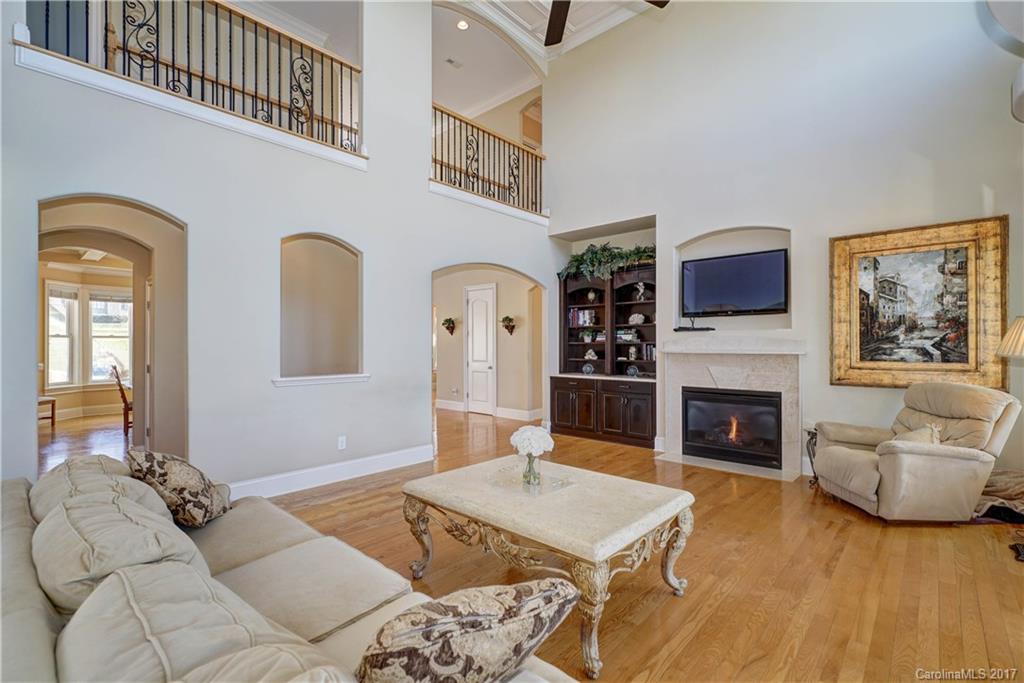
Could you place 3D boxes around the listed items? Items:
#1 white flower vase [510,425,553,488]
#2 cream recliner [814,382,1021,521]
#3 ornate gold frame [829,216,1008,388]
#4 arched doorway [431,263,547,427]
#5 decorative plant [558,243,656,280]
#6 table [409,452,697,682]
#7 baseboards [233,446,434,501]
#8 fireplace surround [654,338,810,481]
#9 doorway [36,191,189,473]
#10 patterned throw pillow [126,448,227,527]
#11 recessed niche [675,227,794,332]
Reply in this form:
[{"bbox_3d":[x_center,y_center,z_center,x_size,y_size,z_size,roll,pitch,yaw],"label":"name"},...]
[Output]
[{"bbox_3d":[0.111,0.647,2.600,0.240,0.346,0.240,0,0,0],"label":"white flower vase"},{"bbox_3d":[3.270,0.870,3.900,1.080,1.010,0.950,0,0,-2],"label":"cream recliner"},{"bbox_3d":[3.602,-0.302,4.115,1.205,1.450,0.070,0,0,43],"label":"ornate gold frame"},{"bbox_3d":[-0.255,0.181,6.171,0.150,2.400,2.155,0,0,43],"label":"arched doorway"},{"bbox_3d":[1.470,-1.160,6.699,1.600,0.490,0.360,0,0,43],"label":"decorative plant"},{"bbox_3d":[0.188,1.102,2.574,1.300,0.545,0.985,0,0,43],"label":"table"},{"bbox_3d":[-1.705,1.288,4.477,0.025,0.185,2.310,0,0,43],"label":"baseboards"},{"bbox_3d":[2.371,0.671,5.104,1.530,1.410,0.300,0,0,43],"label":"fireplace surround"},{"bbox_3d":[-2.876,0.171,3.329,0.150,2.420,0.830,0,0,43],"label":"doorway"},{"bbox_3d":[-1.633,0.686,2.268,0.160,0.450,0.430,-28,24,-7],"label":"patterned throw pillow"},{"bbox_3d":[2.537,-0.694,5.288,1.270,1.140,0.200,0,0,43],"label":"recessed niche"}]

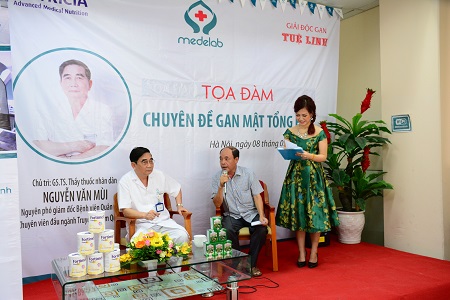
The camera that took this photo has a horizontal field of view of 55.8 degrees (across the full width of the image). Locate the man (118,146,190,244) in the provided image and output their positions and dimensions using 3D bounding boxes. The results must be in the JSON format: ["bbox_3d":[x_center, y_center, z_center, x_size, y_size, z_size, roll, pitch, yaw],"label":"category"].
[{"bbox_3d":[-0.679,0.597,3.949,0.620,1.210,0.780,-1,0,-26],"label":"man"}]

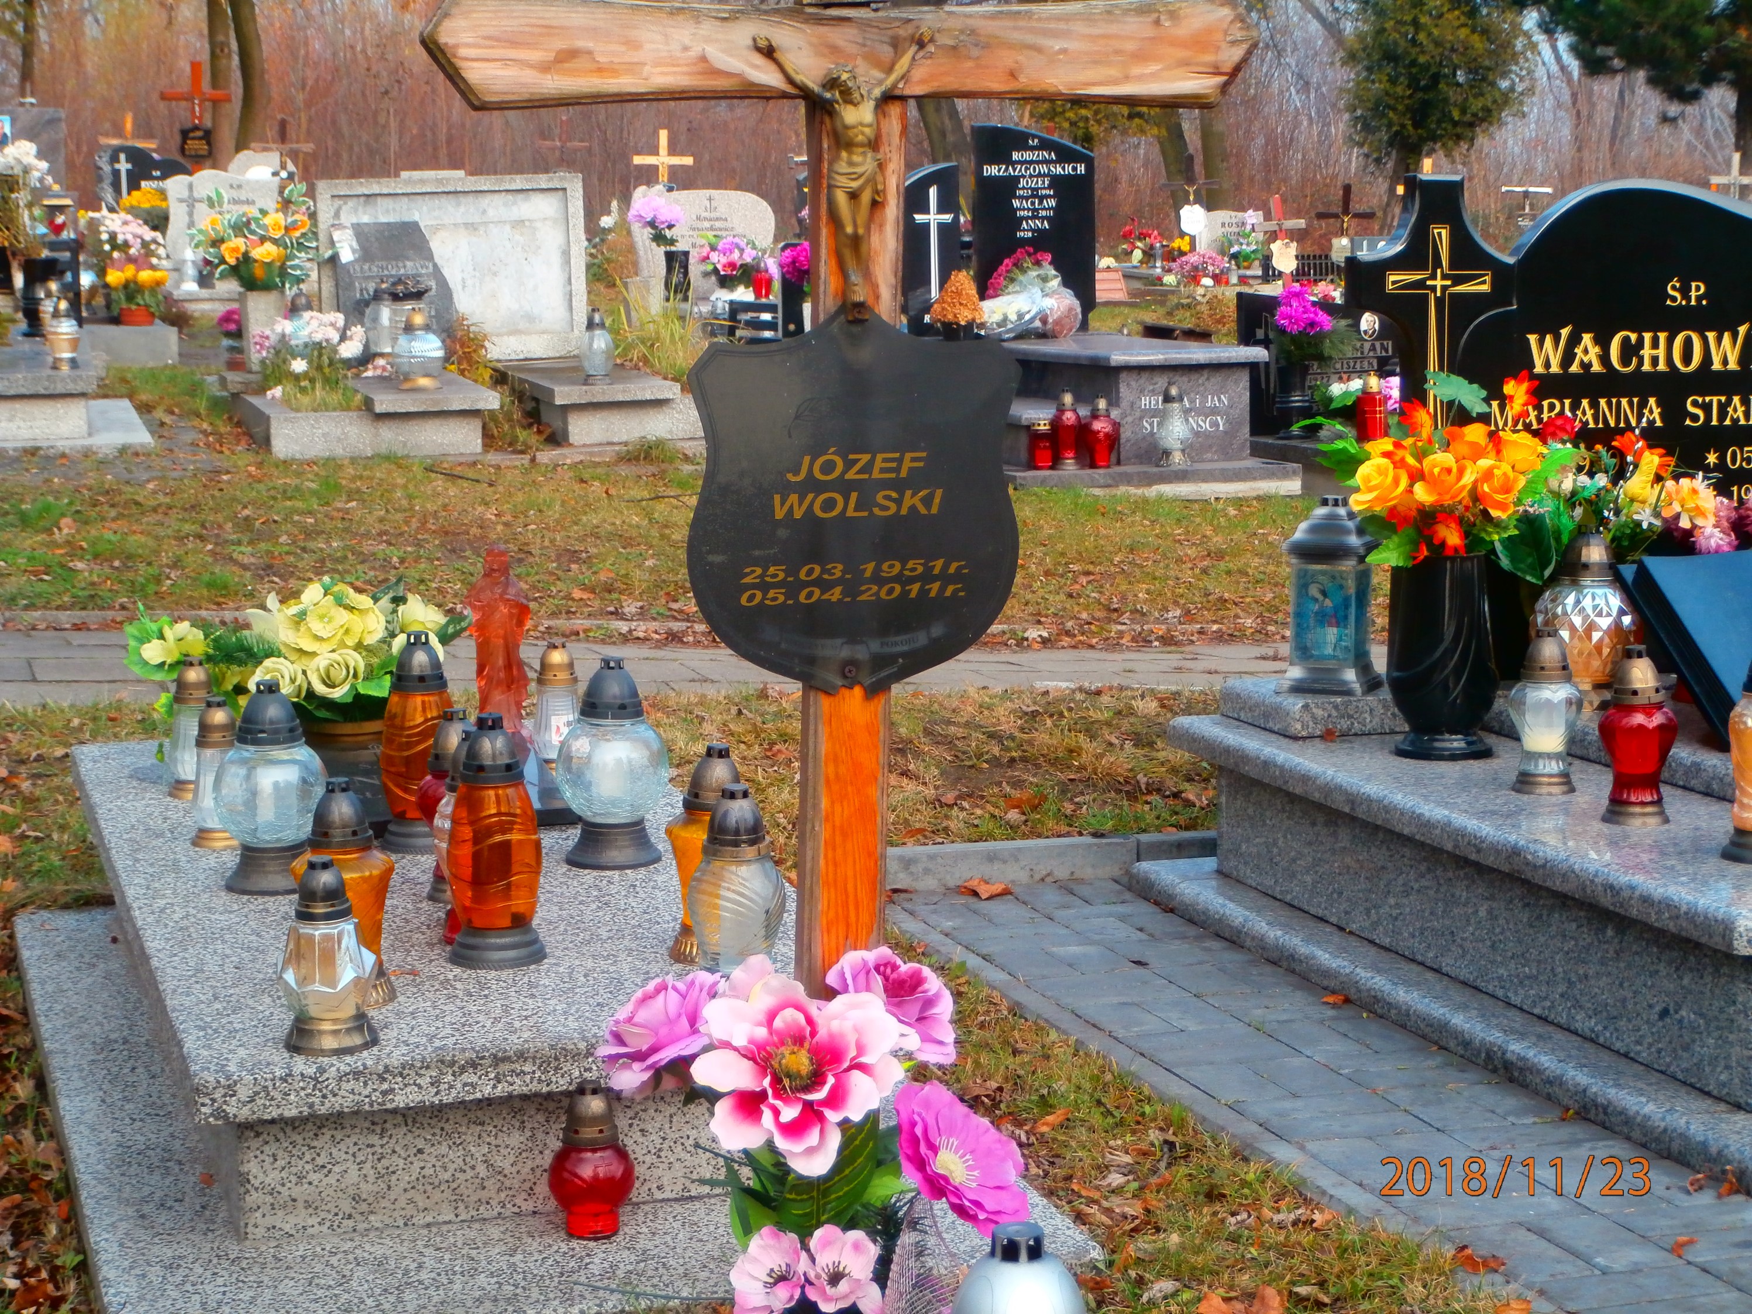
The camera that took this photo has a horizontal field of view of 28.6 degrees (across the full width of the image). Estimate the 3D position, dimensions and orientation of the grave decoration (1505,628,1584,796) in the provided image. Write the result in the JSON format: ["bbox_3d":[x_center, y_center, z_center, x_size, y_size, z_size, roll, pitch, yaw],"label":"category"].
[{"bbox_3d":[0.957,0.075,4.919,0.106,0.232,0.106,-1,7,0],"label":"grave decoration"}]

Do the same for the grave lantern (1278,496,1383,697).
[{"bbox_3d":[0.767,-0.107,5.796,0.150,0.320,0.150,3,9,19],"label":"grave lantern"}]

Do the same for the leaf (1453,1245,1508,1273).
[{"bbox_3d":[0.640,0.639,3.650,0.058,0.022,0.045,-1,7,0],"label":"leaf"}]

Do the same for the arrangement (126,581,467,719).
[{"bbox_3d":[-0.838,-0.011,4.980,0.470,0.175,0.280,-3,9,-17],"label":"arrangement"}]

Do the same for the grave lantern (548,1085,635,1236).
[{"bbox_3d":[-0.303,0.530,3.647,0.092,0.161,0.092,-3,7,-16],"label":"grave lantern"}]

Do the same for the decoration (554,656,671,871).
[{"bbox_3d":[-0.363,0.142,4.735,0.158,0.280,0.158,0,9,0],"label":"decoration"}]

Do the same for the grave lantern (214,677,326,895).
[{"bbox_3d":[-0.807,0.166,4.584,0.153,0.278,0.153,-3,9,-17],"label":"grave lantern"}]

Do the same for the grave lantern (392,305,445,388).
[{"bbox_3d":[-1.592,-1.084,11.979,0.181,0.284,0.181,-3,9,-17],"label":"grave lantern"}]

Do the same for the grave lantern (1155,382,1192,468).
[{"bbox_3d":[1.280,-0.998,14.800,0.150,0.359,0.150,-1,7,0],"label":"grave lantern"}]

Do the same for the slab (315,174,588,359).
[{"bbox_3d":[-1.948,-1.794,15.800,1.225,0.850,0.130,-4,7,-17],"label":"slab"}]

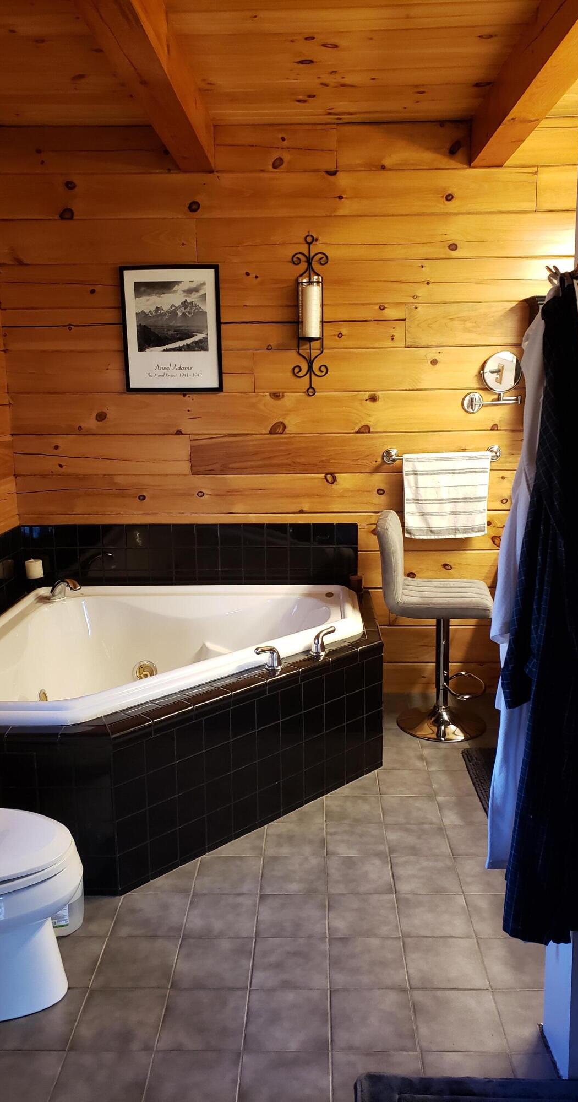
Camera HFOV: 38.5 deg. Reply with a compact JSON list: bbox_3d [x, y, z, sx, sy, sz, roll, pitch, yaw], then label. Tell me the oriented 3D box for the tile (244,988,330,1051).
[{"bbox_3d":[-0.004,1.115,1.964,0.197,0.010,0.197,-1,11,2],"label":"tile"}]

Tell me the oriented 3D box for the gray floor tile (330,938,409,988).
[{"bbox_3d":[0.203,1.073,2.151,0.197,0.010,0.197,-1,11,2],"label":"gray floor tile"}]

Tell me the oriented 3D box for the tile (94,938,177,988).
[{"bbox_3d":[-0.397,1.082,2.173,0.197,0.010,0.197,-1,11,2],"label":"tile"}]

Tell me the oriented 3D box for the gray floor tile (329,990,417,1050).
[{"bbox_3d":[0.198,1.115,1.962,0.198,0.010,0.197,-1,11,2],"label":"gray floor tile"}]

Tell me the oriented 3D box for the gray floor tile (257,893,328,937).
[{"bbox_3d":[0.010,1.053,2.385,0.200,0.010,0.199,-1,11,2],"label":"gray floor tile"}]

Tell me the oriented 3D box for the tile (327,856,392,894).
[{"bbox_3d":[0.219,1.010,2.573,0.200,0.010,0.199,-1,11,2],"label":"tile"}]

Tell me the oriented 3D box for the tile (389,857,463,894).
[{"bbox_3d":[0.422,1.007,2.566,0.200,0.010,0.199,-1,11,2],"label":"tile"}]

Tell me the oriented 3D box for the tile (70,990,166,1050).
[{"bbox_3d":[-0.403,1.124,1.984,0.198,0.010,0.197,-1,11,2],"label":"tile"}]

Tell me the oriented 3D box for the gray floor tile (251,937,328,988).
[{"bbox_3d":[0.003,1.076,2.159,0.197,0.010,0.197,-1,11,2],"label":"gray floor tile"}]

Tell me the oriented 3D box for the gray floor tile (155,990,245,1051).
[{"bbox_3d":[-0.206,1.136,2.002,0.200,0.010,0.199,-1,11,2],"label":"gray floor tile"}]

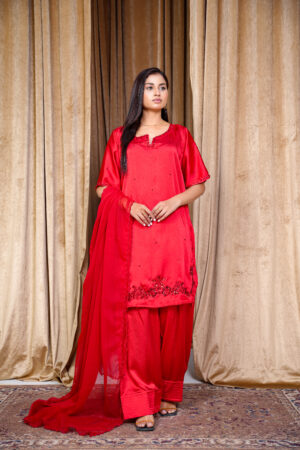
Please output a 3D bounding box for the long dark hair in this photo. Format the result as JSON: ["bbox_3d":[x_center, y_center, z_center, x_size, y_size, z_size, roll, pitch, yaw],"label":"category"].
[{"bbox_3d":[-0.027,-0.505,2.960,0.240,0.510,0.220,-1,3,-18],"label":"long dark hair"}]

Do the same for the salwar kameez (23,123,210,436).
[{"bbox_3d":[-0.152,0.216,2.972,0.900,1.420,0.500,0,2,0],"label":"salwar kameez"}]

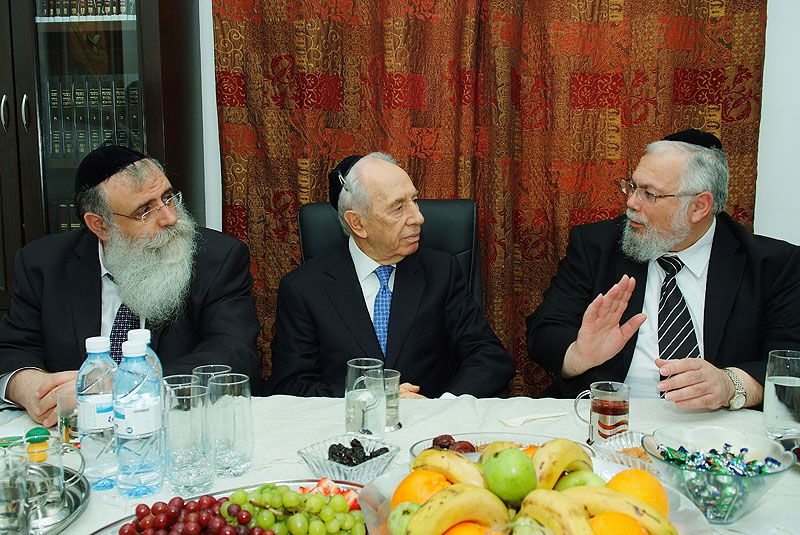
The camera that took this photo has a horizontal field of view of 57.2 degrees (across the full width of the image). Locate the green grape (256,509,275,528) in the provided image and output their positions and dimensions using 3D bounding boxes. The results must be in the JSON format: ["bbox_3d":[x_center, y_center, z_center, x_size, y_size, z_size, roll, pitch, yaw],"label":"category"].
[{"bbox_3d":[-0.154,0.288,0.839,0.021,0.022,0.021,0,7,0],"label":"green grape"}]

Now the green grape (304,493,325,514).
[{"bbox_3d":[-0.107,0.293,0.910,0.022,0.022,0.022,0,7,0],"label":"green grape"}]

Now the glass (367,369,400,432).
[{"bbox_3d":[-0.030,0.231,1.273,0.065,0.099,0.065,0,7,0],"label":"glass"}]

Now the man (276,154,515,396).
[{"bbox_3d":[0.010,0.379,1.516,0.550,1.230,0.720,-1,7,-10],"label":"man"}]

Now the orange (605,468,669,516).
[{"bbox_3d":[0.268,0.270,0.835,0.075,0.074,0.075,0,7,0],"label":"orange"}]

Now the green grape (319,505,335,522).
[{"bbox_3d":[-0.087,0.295,0.882,0.018,0.021,0.019,0,7,0],"label":"green grape"}]

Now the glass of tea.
[{"bbox_3d":[0.334,0.243,1.217,0.090,0.094,0.065,1,7,10],"label":"glass of tea"}]

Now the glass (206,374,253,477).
[{"bbox_3d":[-0.253,0.235,1.095,0.065,0.140,0.065,0,7,0],"label":"glass"}]

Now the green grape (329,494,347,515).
[{"bbox_3d":[-0.077,0.294,0.911,0.021,0.021,0.021,0,7,0],"label":"green grape"}]

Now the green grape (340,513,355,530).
[{"bbox_3d":[-0.062,0.300,0.865,0.018,0.021,0.019,0,7,0],"label":"green grape"}]

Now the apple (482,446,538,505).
[{"bbox_3d":[0.128,0.245,0.857,0.064,0.066,0.064,0,7,0],"label":"apple"}]

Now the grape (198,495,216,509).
[{"bbox_3d":[-0.235,0.286,0.897,0.019,0.018,0.019,0,7,0],"label":"grape"}]

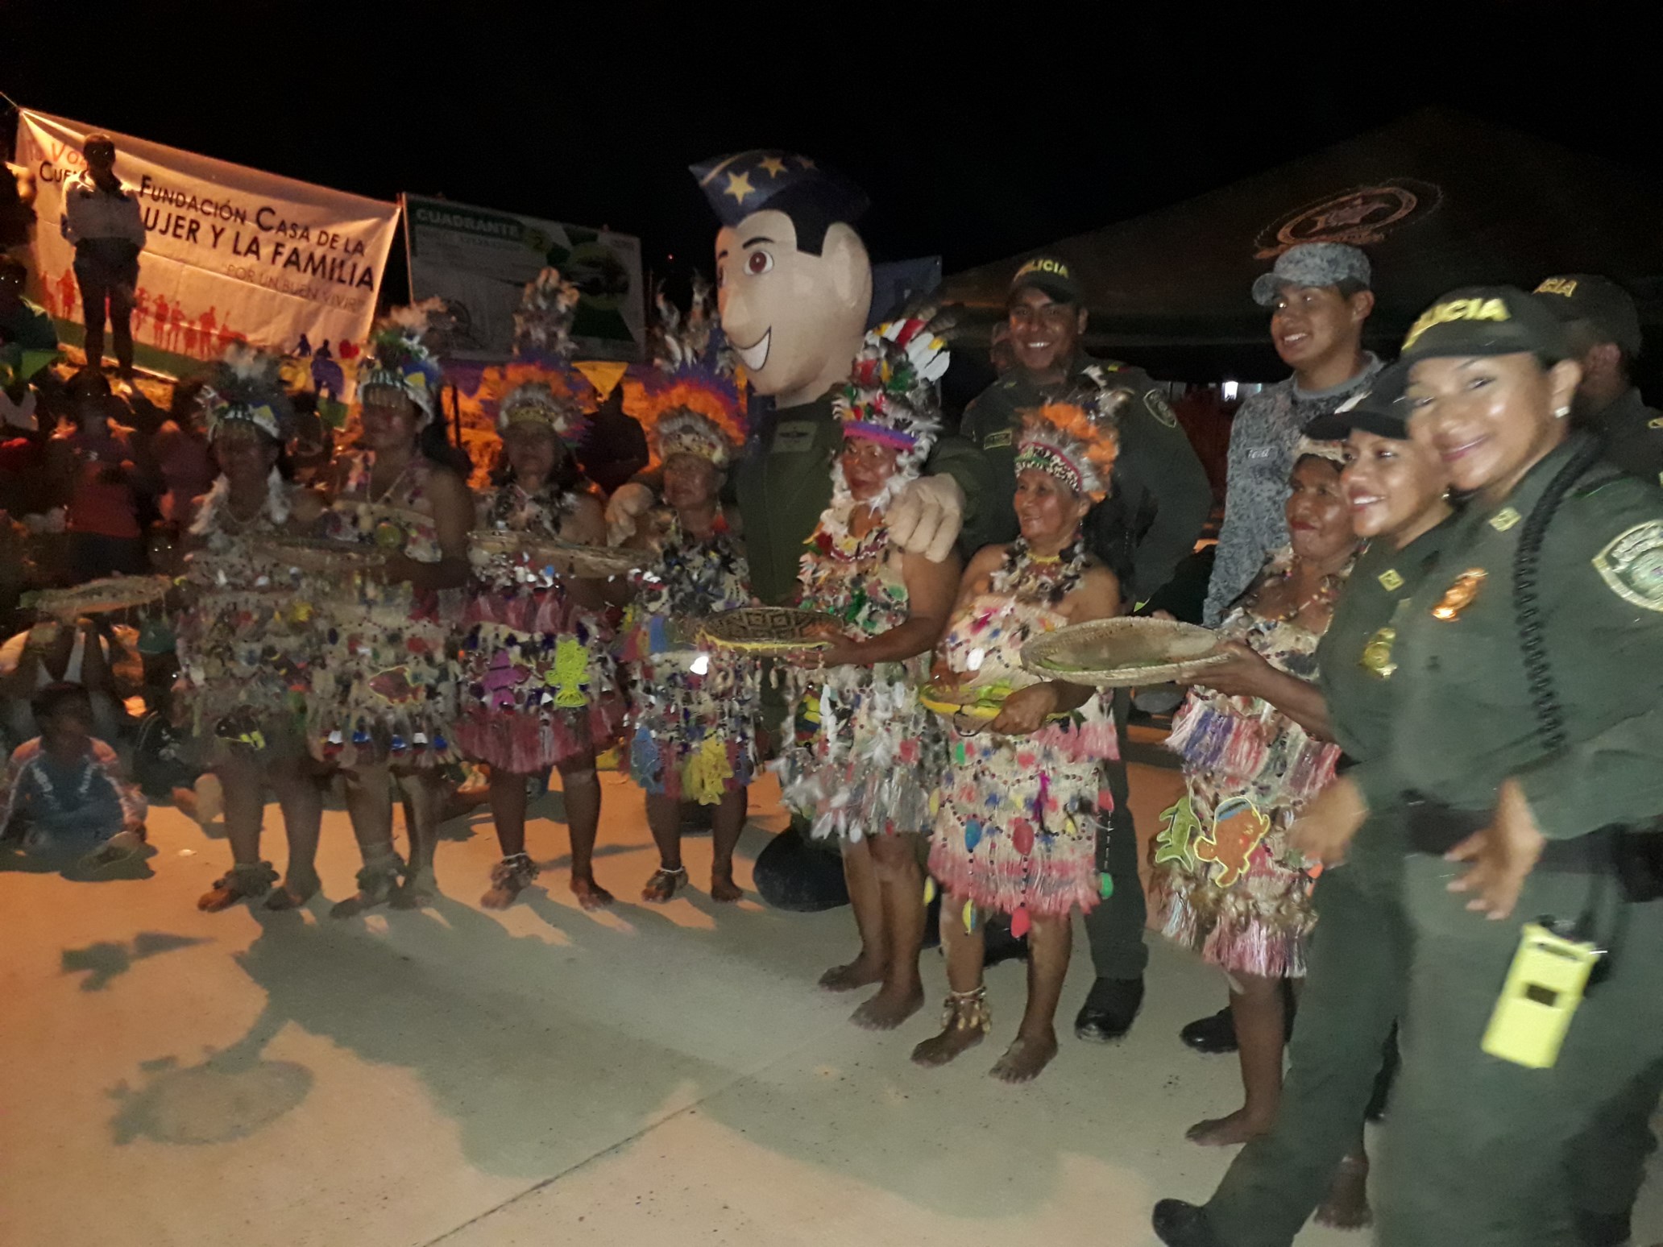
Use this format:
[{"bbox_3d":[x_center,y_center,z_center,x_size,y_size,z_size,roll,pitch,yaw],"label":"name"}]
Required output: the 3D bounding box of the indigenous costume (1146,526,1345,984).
[{"bbox_3d":[0.881,0.264,2.492,0.360,0.873,0.430,-8,12,-37],"label":"indigenous costume"}]

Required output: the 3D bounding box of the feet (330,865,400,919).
[{"bbox_3d":[-1.368,0.797,3.799,0.225,0.105,0.090,-9,15,-41],"label":"feet"}]

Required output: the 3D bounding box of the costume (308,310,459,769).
[{"bbox_3d":[-1.264,-0.248,3.675,0.430,1.300,0.360,7,13,29],"label":"costume"}]

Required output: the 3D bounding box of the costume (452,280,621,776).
[{"bbox_3d":[-0.885,-0.284,3.897,0.480,1.496,0.380,-2,10,-9],"label":"costume"}]

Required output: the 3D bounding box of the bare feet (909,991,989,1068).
[{"bbox_3d":[0.282,0.943,3.025,0.220,0.125,0.090,-8,16,-33],"label":"bare feet"}]

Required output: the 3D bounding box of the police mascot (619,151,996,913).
[{"bbox_3d":[-0.023,-0.167,3.515,0.950,2.060,0.560,8,15,31],"label":"police mascot"}]

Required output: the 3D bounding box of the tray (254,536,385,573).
[{"bbox_3d":[-1.486,-0.199,3.780,0.385,0.070,0.385,0,10,0],"label":"tray"}]

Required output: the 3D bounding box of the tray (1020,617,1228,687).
[{"bbox_3d":[0.547,0.052,2.420,0.385,0.060,0.385,0,13,0],"label":"tray"}]

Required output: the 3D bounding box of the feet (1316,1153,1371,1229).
[{"bbox_3d":[0.998,1.079,2.518,0.090,0.100,0.215,7,15,25],"label":"feet"}]

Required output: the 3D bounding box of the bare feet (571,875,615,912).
[{"bbox_3d":[-0.757,0.813,4.035,0.095,0.080,0.220,-6,11,-30],"label":"bare feet"}]

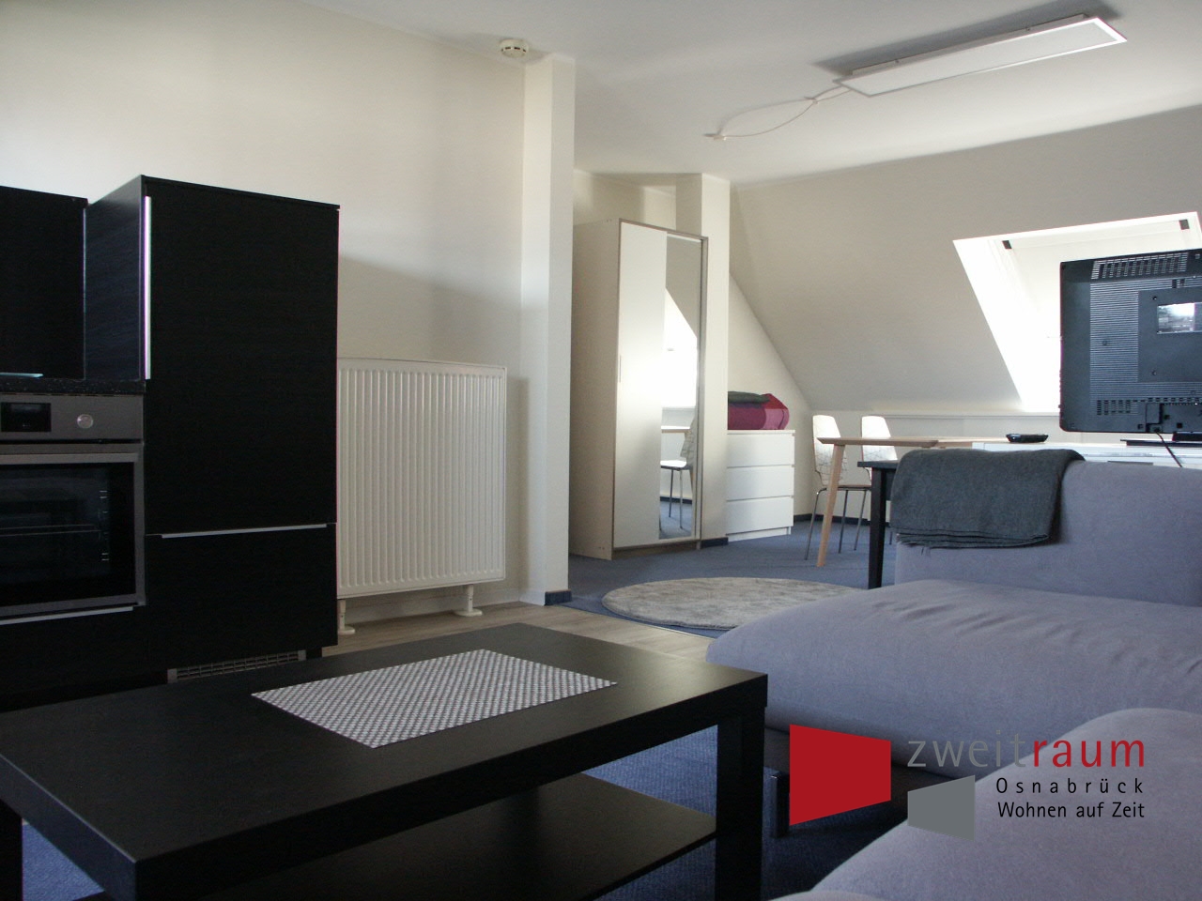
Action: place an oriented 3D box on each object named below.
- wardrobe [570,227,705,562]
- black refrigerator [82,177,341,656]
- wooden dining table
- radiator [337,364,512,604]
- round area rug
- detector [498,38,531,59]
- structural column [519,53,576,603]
[{"bbox_3d":[0.174,-0.369,6.251,0.554,2.029,0.842,2,2,44],"label":"wardrobe"},{"bbox_3d":[-1.276,-0.041,3.184,0.604,1.499,0.604,-1,2,-41],"label":"black refrigerator"},{"bbox_3d":[2.019,0.306,5.982,0.752,0.742,1.366,2,2,44],"label":"wooden dining table"},{"bbox_3d":[-0.771,0.103,3.933,0.871,0.921,0.109,-1,2,-41],"label":"radiator"},{"bbox_3d":[0.711,0.688,4.390,1.346,0.030,1.346,1,2,0],"label":"round area rug"},{"bbox_3d":[-0.367,-1.713,4.133,0.114,0.047,0.114,1,2,0],"label":"detector"},{"bbox_3d":[-0.242,-0.528,4.411,0.158,2.435,0.178,-1,2,-41],"label":"structural column"}]

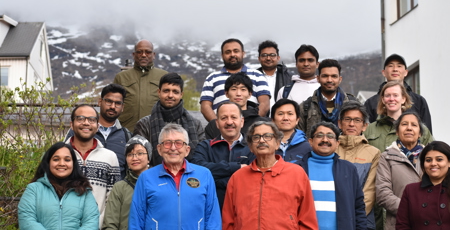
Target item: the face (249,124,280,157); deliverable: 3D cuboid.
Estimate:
[{"bbox_3d":[0.229,0.142,7.600,0.185,0.215,0.200,-1,-11,6],"label":"face"}]

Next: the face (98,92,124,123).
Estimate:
[{"bbox_3d":[-0.765,-0.051,8.850,0.168,0.220,0.190,10,-9,-12],"label":"face"}]

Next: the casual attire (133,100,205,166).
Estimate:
[{"bbox_3d":[-0.392,0.228,9.100,0.520,0.680,0.300,0,-9,-3],"label":"casual attire"}]

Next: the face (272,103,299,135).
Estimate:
[{"bbox_3d":[0.413,0.027,8.950,0.175,0.205,0.160,0,-4,2],"label":"face"}]

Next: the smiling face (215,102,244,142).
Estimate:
[{"bbox_3d":[0.036,0.049,8.500,0.180,0.235,0.200,0,-10,0],"label":"smiling face"}]

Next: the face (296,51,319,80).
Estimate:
[{"bbox_3d":[0.616,-0.388,9.800,0.170,0.220,0.200,0,-10,0],"label":"face"}]

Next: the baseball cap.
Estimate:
[{"bbox_3d":[1.293,-0.412,9.950,0.178,0.120,0.240,-1,-15,4],"label":"baseball cap"}]

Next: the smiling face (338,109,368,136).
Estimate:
[{"bbox_3d":[0.847,0.046,8.650,0.180,0.190,0.160,-1,-4,9],"label":"smiling face"}]

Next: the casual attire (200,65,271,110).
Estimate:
[{"bbox_3d":[0.081,-0.058,10.100,0.530,0.640,0.280,0,-8,0],"label":"casual attire"}]

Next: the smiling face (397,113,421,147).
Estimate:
[{"bbox_3d":[1.139,0.096,8.150,0.155,0.215,0.185,-1,-14,8],"label":"smiling face"}]

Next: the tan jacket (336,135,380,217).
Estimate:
[{"bbox_3d":[0.837,0.417,8.750,0.460,0.650,0.280,-1,-8,9],"label":"tan jacket"}]

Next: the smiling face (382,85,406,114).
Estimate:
[{"bbox_3d":[1.188,-0.109,9.200,0.160,0.190,0.150,-1,-4,9],"label":"smiling face"}]

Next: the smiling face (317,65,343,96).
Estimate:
[{"bbox_3d":[0.758,-0.264,9.500,0.170,0.210,0.160,0,-4,3],"label":"smiling face"}]

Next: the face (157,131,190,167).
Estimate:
[{"bbox_3d":[-0.291,0.180,7.500,0.185,0.220,0.200,0,-11,-2],"label":"face"}]

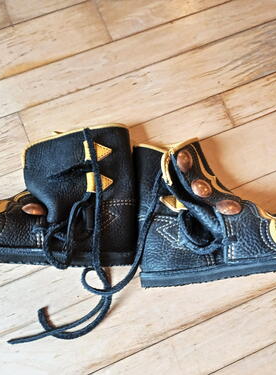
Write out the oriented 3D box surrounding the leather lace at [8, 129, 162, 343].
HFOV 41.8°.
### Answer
[{"bbox_3d":[-0.061,0.065,0.423,0.148,0.086,0.259,9,76,0],"label":"leather lace"}]

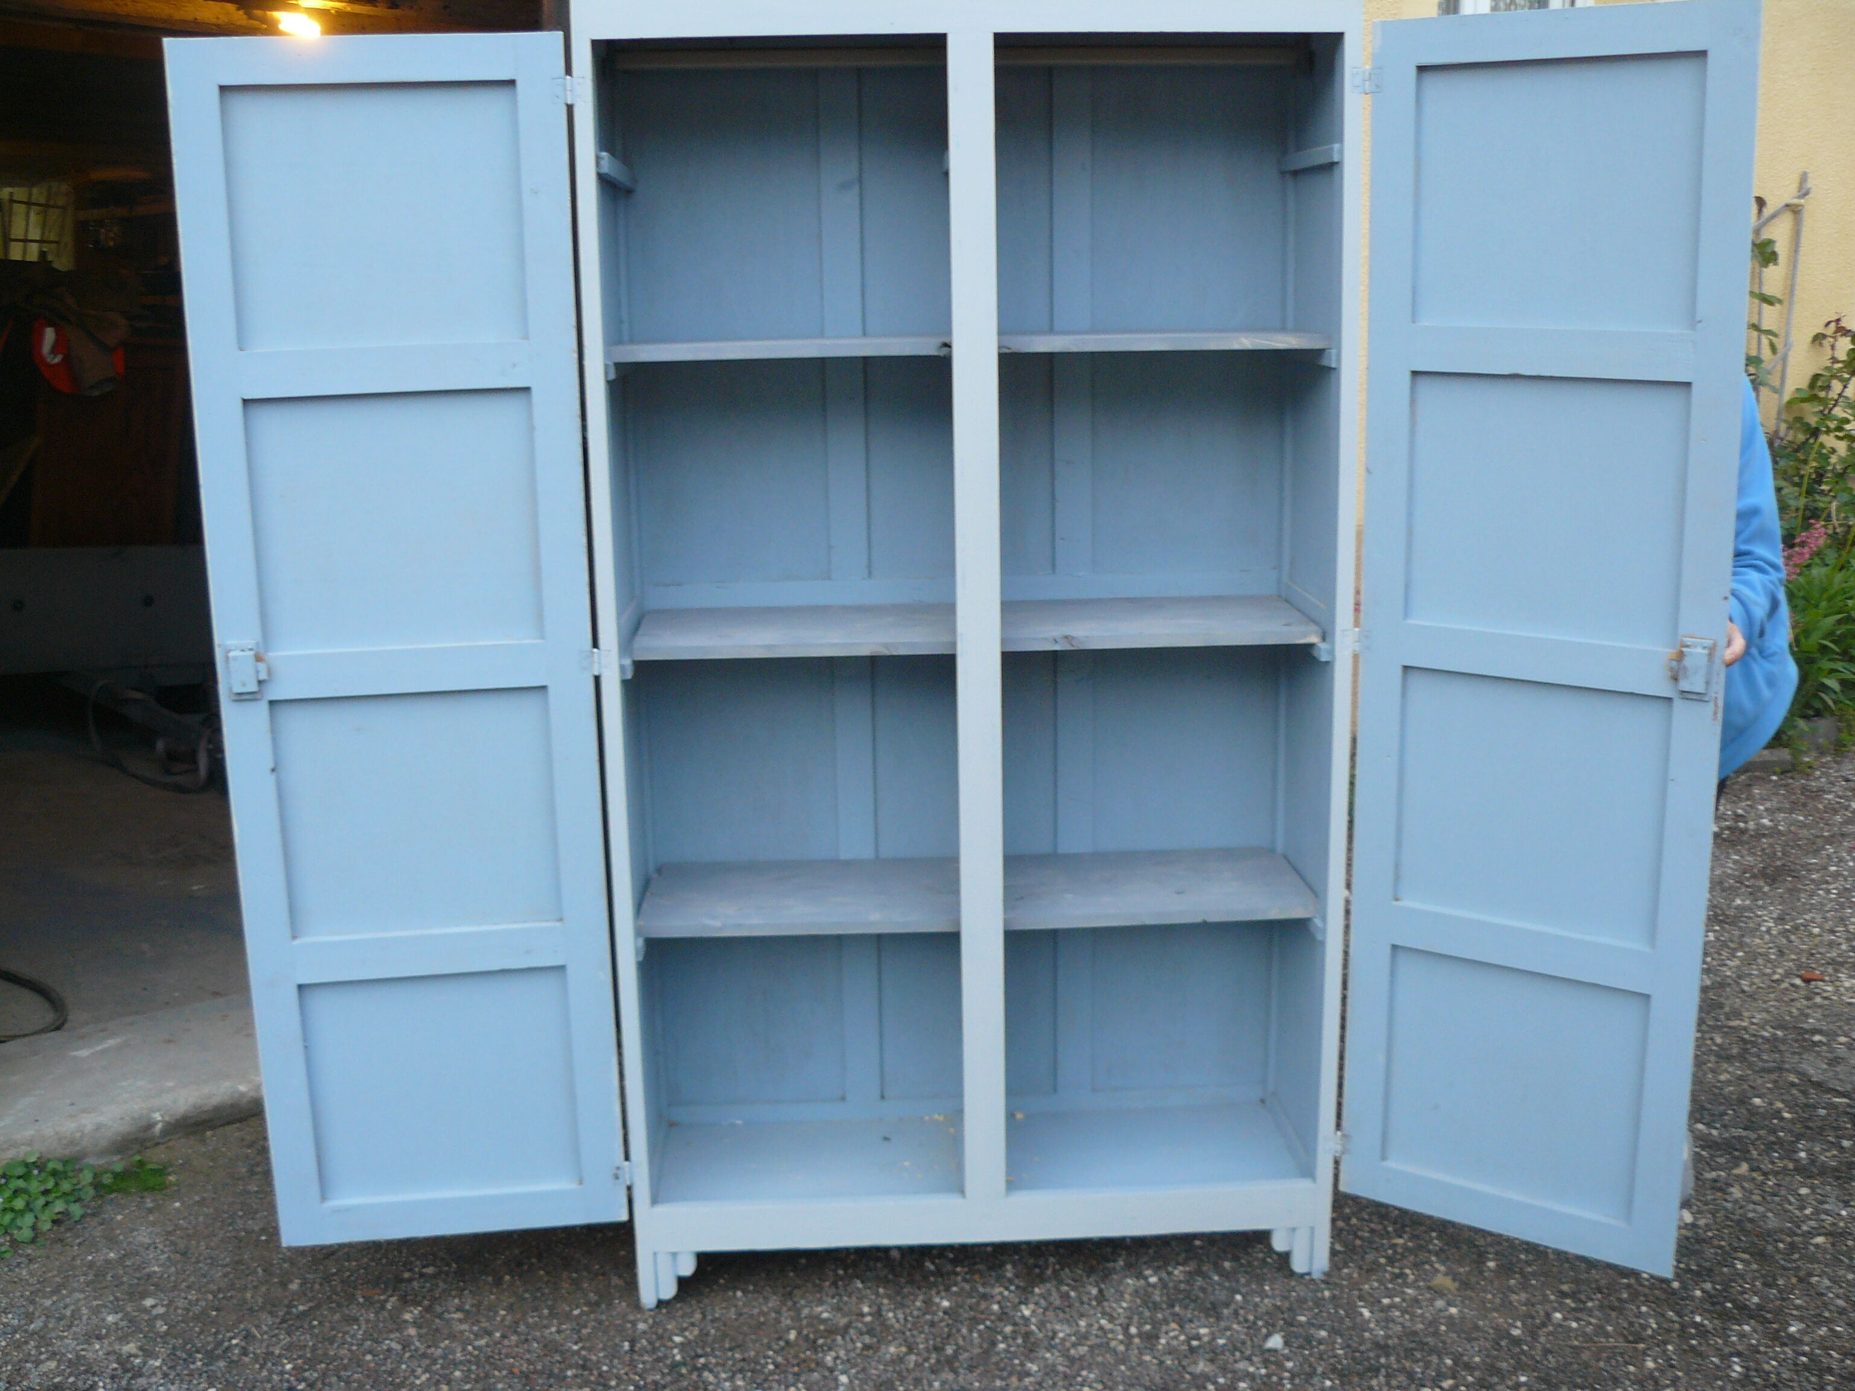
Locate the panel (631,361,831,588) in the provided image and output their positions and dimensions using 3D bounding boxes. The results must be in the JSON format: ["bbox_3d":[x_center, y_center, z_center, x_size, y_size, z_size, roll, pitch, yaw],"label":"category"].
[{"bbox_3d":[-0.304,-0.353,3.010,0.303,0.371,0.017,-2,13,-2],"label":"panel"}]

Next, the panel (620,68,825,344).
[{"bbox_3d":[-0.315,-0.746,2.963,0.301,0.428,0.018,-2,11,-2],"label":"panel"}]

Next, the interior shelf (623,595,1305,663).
[{"bbox_3d":[0.066,-0.105,2.924,1.002,0.019,0.345,-2,11,-2],"label":"interior shelf"}]

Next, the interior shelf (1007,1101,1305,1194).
[{"bbox_3d":[0.341,0.739,3.127,0.485,0.022,0.293,-2,13,-2],"label":"interior shelf"}]

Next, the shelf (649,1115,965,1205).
[{"bbox_3d":[-0.180,0.753,3.107,0.493,0.022,0.293,-2,13,-2],"label":"shelf"}]

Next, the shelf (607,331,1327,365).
[{"bbox_3d":[0.057,-0.518,2.842,1.020,0.020,0.283,-2,13,-2],"label":"shelf"}]

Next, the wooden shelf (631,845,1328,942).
[{"bbox_3d":[0.072,0.305,3.014,1.004,0.019,0.330,-2,11,-2],"label":"wooden shelf"}]

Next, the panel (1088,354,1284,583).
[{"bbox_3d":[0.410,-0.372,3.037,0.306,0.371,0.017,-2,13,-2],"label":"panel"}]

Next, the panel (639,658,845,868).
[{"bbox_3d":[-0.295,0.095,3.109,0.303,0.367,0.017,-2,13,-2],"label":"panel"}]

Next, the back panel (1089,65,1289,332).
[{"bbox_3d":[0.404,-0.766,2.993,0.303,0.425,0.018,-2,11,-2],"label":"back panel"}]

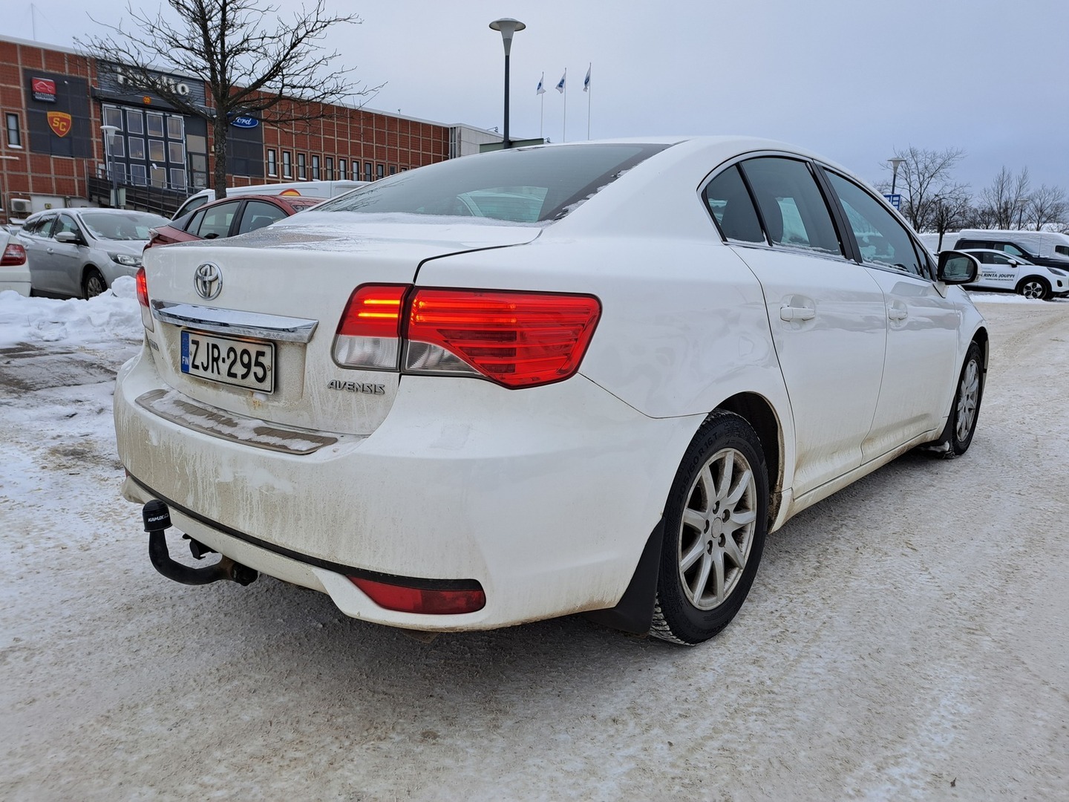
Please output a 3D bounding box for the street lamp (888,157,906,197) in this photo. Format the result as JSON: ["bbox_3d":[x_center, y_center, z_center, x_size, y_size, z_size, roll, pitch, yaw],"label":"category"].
[{"bbox_3d":[12.000,-5.730,25.028,0.600,4.750,0.600,6,11,24],"label":"street lamp"}]

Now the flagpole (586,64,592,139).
[{"bbox_3d":[2.771,-12.030,38.972,0.100,10.800,0.100,2,10,3],"label":"flagpole"}]

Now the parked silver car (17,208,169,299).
[{"bbox_3d":[-6.650,-2.255,11.750,4.380,1.480,1.830,9,14,36],"label":"parked silver car"}]

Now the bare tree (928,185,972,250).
[{"bbox_3d":[15.122,-5.922,27.356,1.650,3.950,1.650,7,12,28],"label":"bare tree"}]

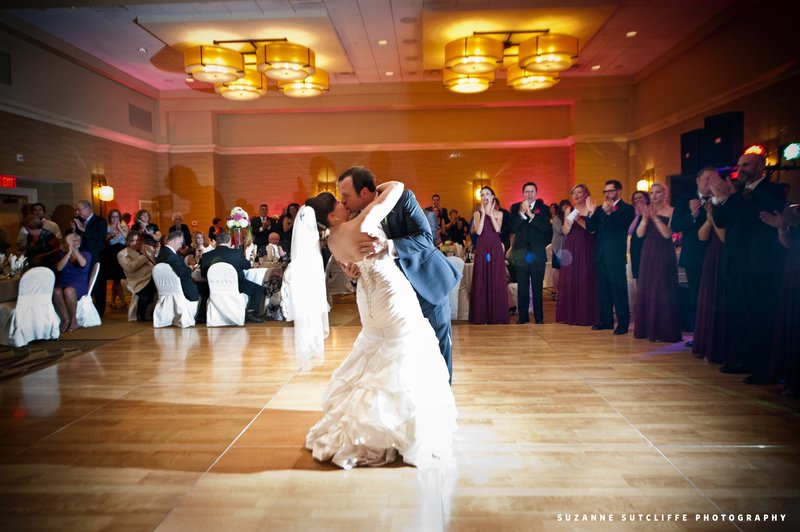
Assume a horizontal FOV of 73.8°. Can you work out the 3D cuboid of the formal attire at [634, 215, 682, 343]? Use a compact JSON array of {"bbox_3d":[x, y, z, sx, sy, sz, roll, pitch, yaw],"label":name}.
[{"bbox_3d":[2.813,0.120,5.800,0.480,1.360,0.500,-5,6,-39],"label":"formal attire"}]

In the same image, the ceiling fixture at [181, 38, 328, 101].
[{"bbox_3d":[-2.729,-3.850,10.500,2.450,0.760,2.450,-1,4,3],"label":"ceiling fixture"}]

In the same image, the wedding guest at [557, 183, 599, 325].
[{"bbox_3d":[2.248,-0.152,6.750,0.540,1.740,0.460,3,6,39],"label":"wedding guest"}]

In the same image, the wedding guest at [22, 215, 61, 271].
[{"bbox_3d":[-5.172,0.040,7.731,0.540,1.520,0.460,-3,5,-25],"label":"wedding guest"}]

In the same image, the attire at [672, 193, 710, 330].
[{"bbox_3d":[3.091,0.012,5.581,0.380,1.520,0.540,-4,5,-37],"label":"attire"}]

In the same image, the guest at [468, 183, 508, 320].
[{"bbox_3d":[1.136,-0.127,6.840,0.520,1.730,0.450,0,5,17],"label":"guest"}]

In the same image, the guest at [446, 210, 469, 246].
[{"bbox_3d":[1.262,-0.436,11.700,0.500,1.590,0.380,0,5,9],"label":"guest"}]

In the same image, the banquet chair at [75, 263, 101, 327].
[{"bbox_3d":[-4.363,0.366,7.300,0.560,0.890,0.450,-4,6,-37],"label":"banquet chair"}]

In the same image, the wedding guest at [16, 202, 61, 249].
[{"bbox_3d":[-5.902,-0.144,8.700,0.600,1.740,0.420,-3,5,-27],"label":"wedding guest"}]

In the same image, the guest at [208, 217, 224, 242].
[{"bbox_3d":[-4.743,-0.473,13.834,0.460,1.600,0.360,-4,5,-30],"label":"guest"}]

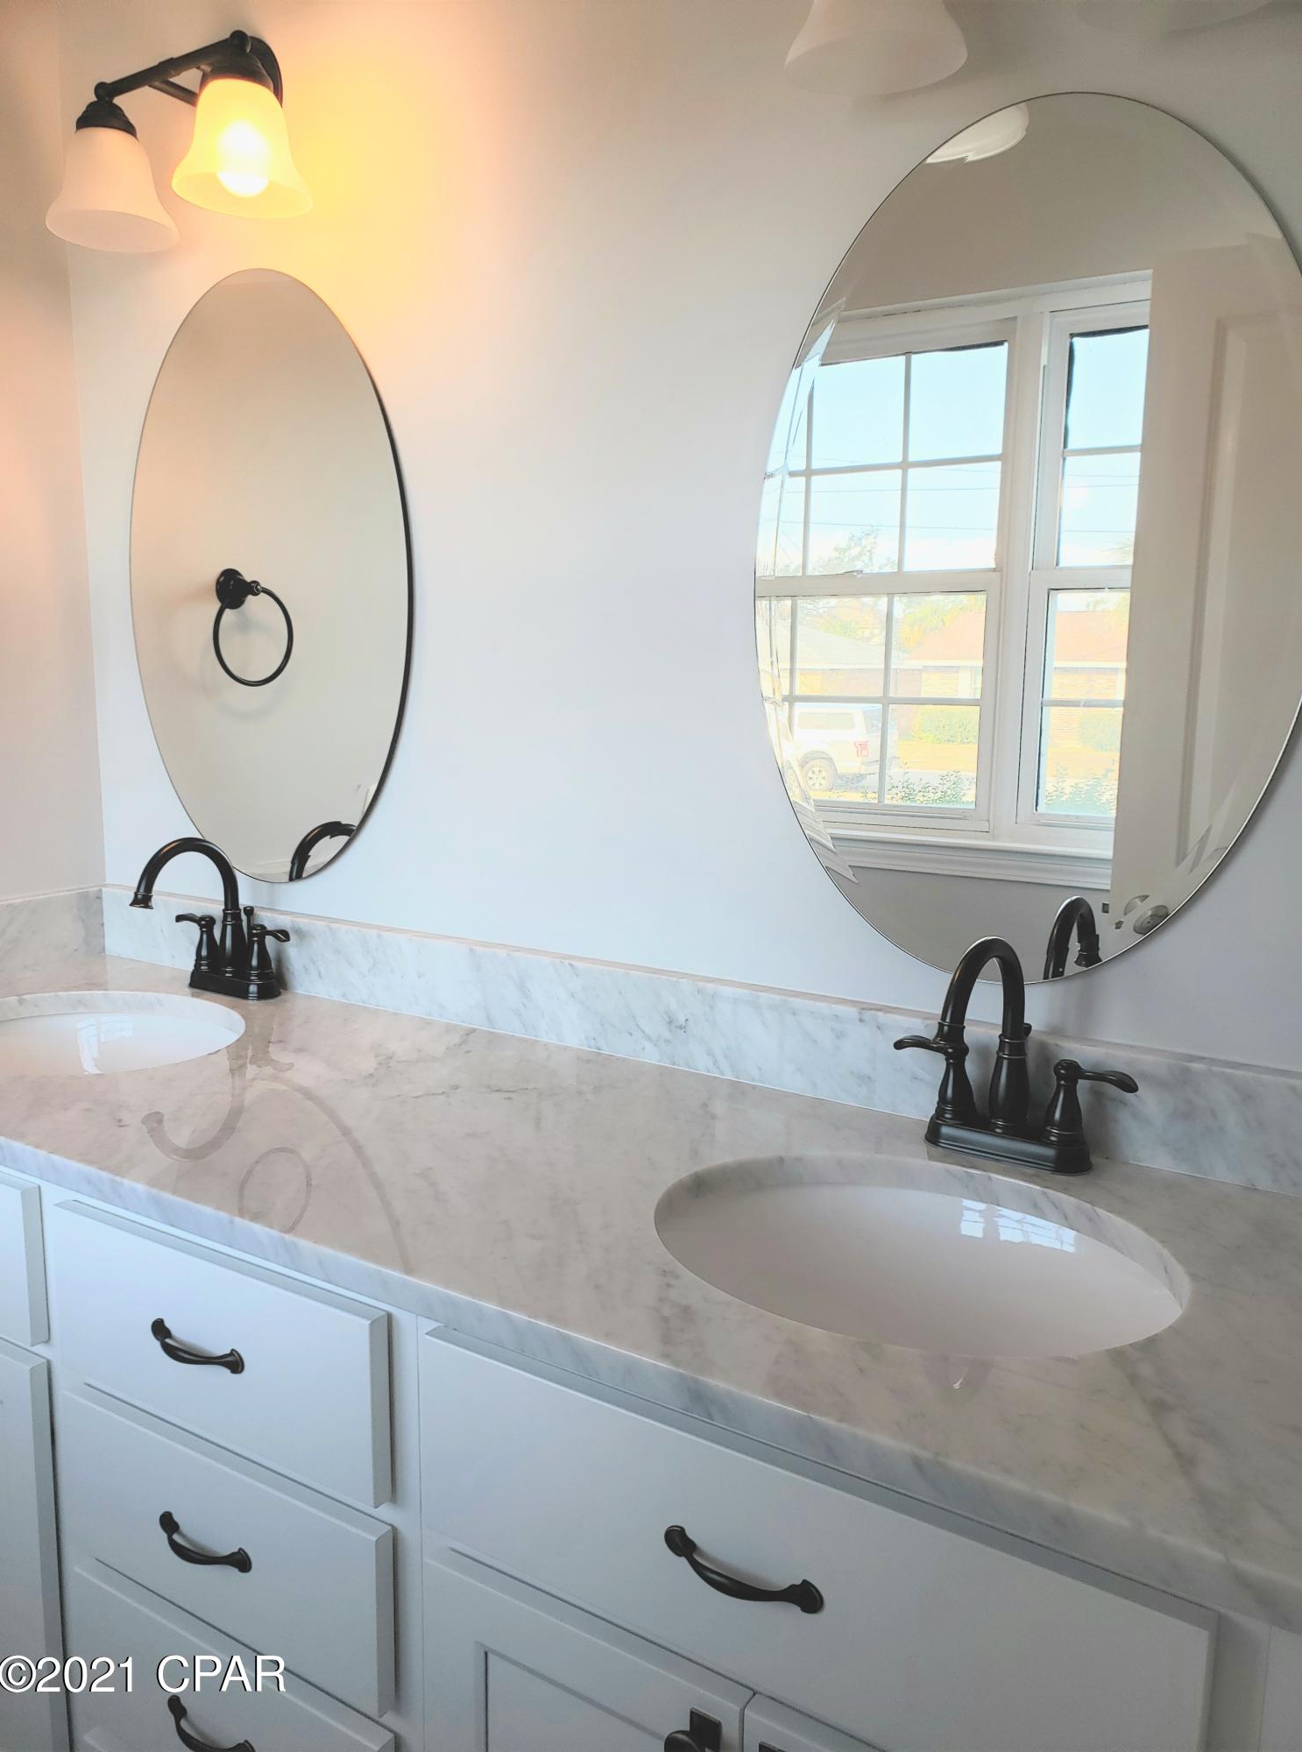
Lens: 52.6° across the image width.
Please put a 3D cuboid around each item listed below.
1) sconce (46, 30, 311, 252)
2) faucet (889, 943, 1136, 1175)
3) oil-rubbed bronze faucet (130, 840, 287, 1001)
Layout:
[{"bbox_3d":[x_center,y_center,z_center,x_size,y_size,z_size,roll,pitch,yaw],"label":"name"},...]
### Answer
[{"bbox_3d":[-0.554,-0.914,1.581,0.397,0.241,0.212,6,11,32],"label":"sconce"},{"bbox_3d":[0.297,0.160,1.160,0.228,0.220,0.212,6,11,32],"label":"faucet"},{"bbox_3d":[-0.607,0.059,1.730,0.228,0.220,0.210,6,11,32],"label":"oil-rubbed bronze faucet"}]

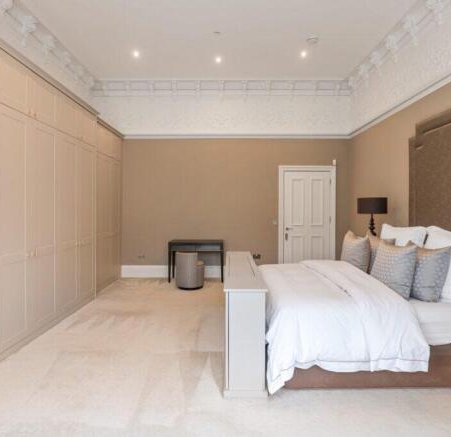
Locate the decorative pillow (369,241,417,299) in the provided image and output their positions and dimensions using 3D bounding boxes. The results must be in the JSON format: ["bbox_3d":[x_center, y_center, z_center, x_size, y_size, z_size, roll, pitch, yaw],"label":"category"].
[{"bbox_3d":[1.490,0.435,2.540,0.170,0.450,0.460,18,-1,-8],"label":"decorative pillow"}]

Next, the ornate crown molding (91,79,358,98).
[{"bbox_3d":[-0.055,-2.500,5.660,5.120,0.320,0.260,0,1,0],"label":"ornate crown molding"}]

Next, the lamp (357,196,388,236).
[{"bbox_3d":[2.130,0.065,4.200,0.420,0.740,0.420,0,1,0],"label":"lamp"}]

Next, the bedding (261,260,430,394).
[{"bbox_3d":[0.890,0.885,2.920,1.180,0.680,1.800,0,1,0],"label":"bedding"}]

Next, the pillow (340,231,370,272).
[{"bbox_3d":[1.530,0.383,3.400,0.170,0.450,0.460,15,0,-5],"label":"pillow"}]

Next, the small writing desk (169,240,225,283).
[{"bbox_3d":[-0.540,0.815,5.560,1.020,0.750,0.400,0,1,0],"label":"small writing desk"}]

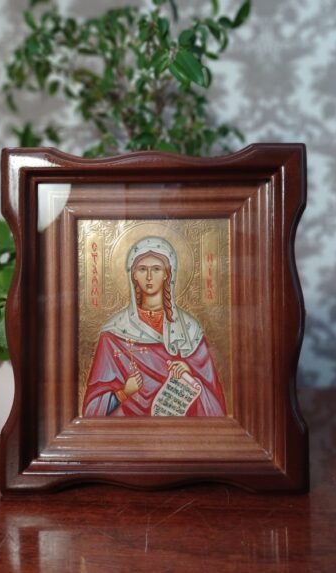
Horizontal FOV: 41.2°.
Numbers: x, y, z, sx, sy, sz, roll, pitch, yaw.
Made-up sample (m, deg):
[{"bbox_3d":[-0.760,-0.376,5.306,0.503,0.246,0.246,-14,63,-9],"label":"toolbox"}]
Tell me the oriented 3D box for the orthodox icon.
[{"bbox_3d":[-0.012,0.030,0.387,0.131,0.167,0.018,0,-1,1],"label":"orthodox icon"}]

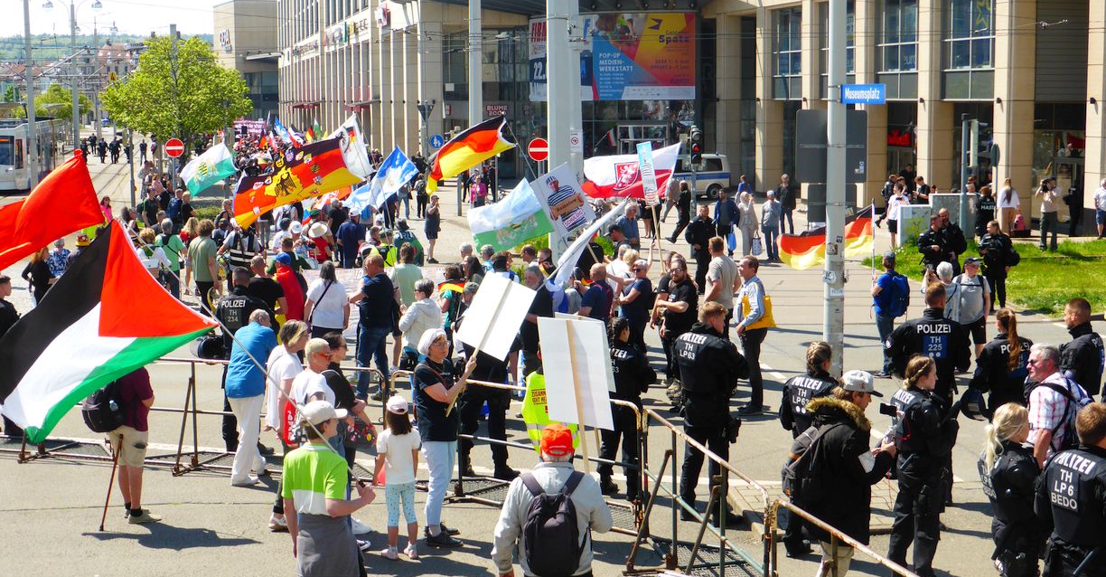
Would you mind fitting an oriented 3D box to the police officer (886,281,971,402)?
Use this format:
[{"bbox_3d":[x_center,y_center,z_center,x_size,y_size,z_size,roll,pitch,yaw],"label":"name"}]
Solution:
[{"bbox_3d":[3.210,0.864,12.810,0.620,1.840,0.420,1,7,13],"label":"police officer"}]

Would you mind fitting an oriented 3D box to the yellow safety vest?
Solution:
[{"bbox_3d":[-0.013,1.021,12.393,0.500,0.700,0.300,0,6,0],"label":"yellow safety vest"}]

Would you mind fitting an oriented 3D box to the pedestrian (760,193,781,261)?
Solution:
[{"bbox_3d":[5.329,-1.520,36.705,0.520,1.700,0.340,0,6,2],"label":"pedestrian"}]

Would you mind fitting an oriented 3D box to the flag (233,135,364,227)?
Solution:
[{"bbox_3d":[-4.250,-1.768,25.000,2.150,1.450,0.500,0,6,0],"label":"flag"}]

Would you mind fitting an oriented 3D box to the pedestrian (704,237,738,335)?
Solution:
[{"bbox_3d":[2.138,0.307,19.089,0.400,1.860,0.520,6,10,44],"label":"pedestrian"}]

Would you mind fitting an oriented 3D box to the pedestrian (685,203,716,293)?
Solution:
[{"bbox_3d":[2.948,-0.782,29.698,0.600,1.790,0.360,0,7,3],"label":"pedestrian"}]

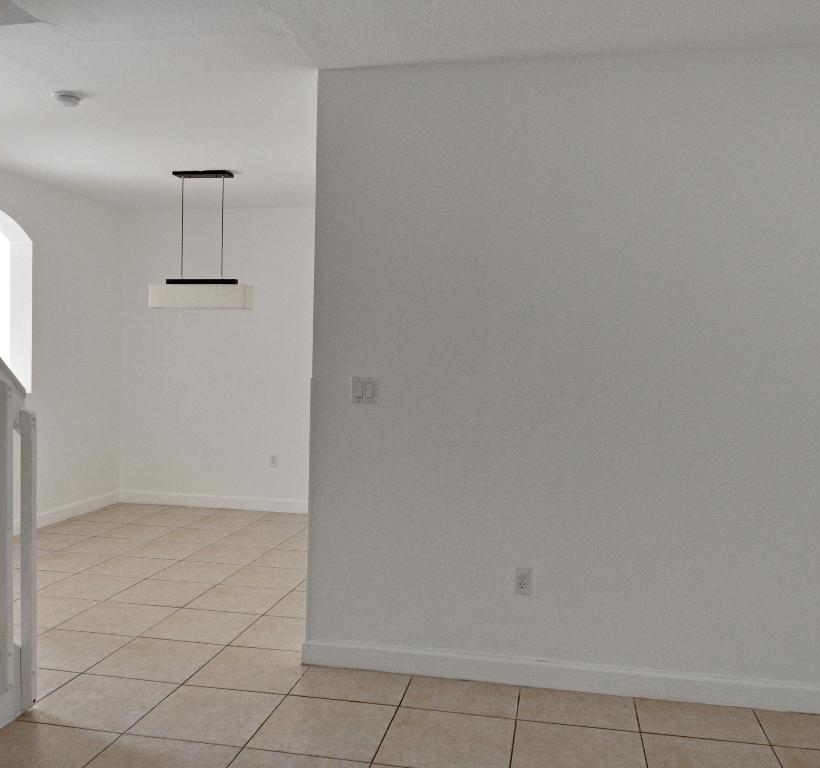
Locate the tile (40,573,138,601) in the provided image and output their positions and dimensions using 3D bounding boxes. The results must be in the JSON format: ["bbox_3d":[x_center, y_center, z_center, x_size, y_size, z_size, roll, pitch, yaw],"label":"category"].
[{"bbox_3d":[-1.857,1.188,4.472,0.455,0.012,0.446,2,2,11],"label":"tile"}]

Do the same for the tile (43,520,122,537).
[{"bbox_3d":[-2.530,1.146,6.024,0.454,0.013,0.454,2,1,10],"label":"tile"}]

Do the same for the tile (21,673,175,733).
[{"bbox_3d":[-1.207,1.247,3.007,0.454,0.013,0.454,2,1,10],"label":"tile"}]

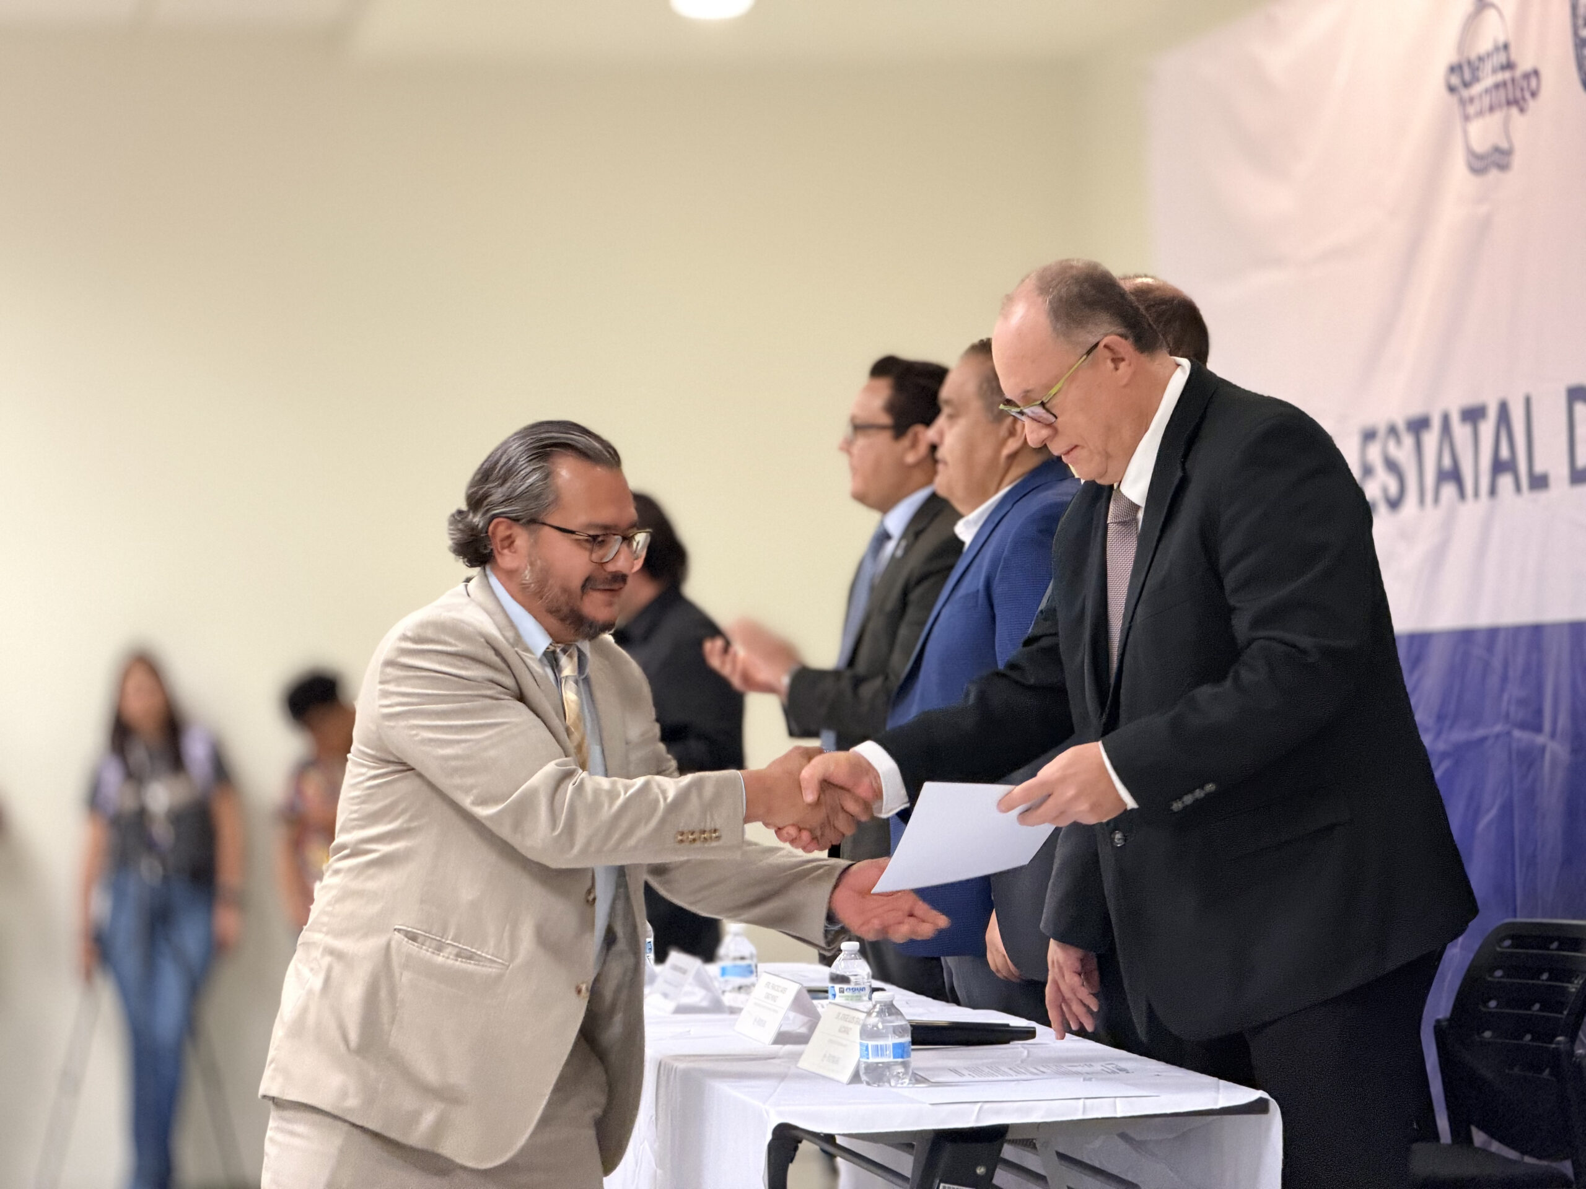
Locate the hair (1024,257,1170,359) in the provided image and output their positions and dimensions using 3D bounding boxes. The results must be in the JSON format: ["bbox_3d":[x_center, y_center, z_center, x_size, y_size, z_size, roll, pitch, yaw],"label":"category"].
[{"bbox_3d":[0.346,-0.337,5.410,0.190,0.125,0.165,-14,3,-21],"label":"hair"}]

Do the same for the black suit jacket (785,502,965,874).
[{"bbox_3d":[0.185,0.200,7.400,0.460,0.730,0.520,1,-2,-16],"label":"black suit jacket"}]

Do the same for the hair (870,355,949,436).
[{"bbox_3d":[0.199,-0.319,7.400,0.170,0.145,0.165,0,-2,-3],"label":"hair"}]

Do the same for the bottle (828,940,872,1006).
[{"bbox_3d":[0.086,0.578,6.850,0.064,0.122,0.064,0,-2,-11],"label":"bottle"}]

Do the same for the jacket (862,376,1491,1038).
[{"bbox_3d":[0.461,0.128,5.460,0.640,0.800,0.540,1,-2,-26],"label":"jacket"}]

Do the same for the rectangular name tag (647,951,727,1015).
[{"bbox_3d":[-0.168,0.613,7.250,0.090,0.083,0.250,0,-2,-13],"label":"rectangular name tag"}]

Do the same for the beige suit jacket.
[{"bbox_3d":[-0.280,0.316,5.270,0.600,0.690,0.540,-1,-2,27],"label":"beige suit jacket"}]

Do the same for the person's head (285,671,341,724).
[{"bbox_3d":[-1.355,0.297,13.000,0.170,0.150,0.165,-2,-2,41],"label":"person's head"}]

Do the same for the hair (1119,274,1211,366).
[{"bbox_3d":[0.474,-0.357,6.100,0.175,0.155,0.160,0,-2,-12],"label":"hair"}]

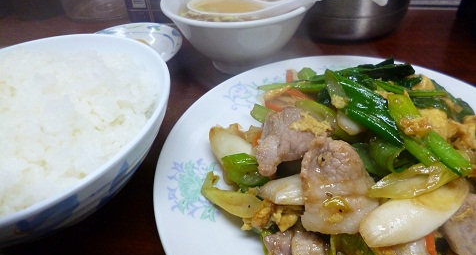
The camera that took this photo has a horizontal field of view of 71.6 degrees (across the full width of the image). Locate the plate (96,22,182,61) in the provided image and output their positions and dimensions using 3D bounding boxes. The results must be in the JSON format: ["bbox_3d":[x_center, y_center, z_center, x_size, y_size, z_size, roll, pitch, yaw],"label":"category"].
[{"bbox_3d":[-0.096,-0.061,0.293,0.098,0.023,0.098,-2,42,2],"label":"plate"}]

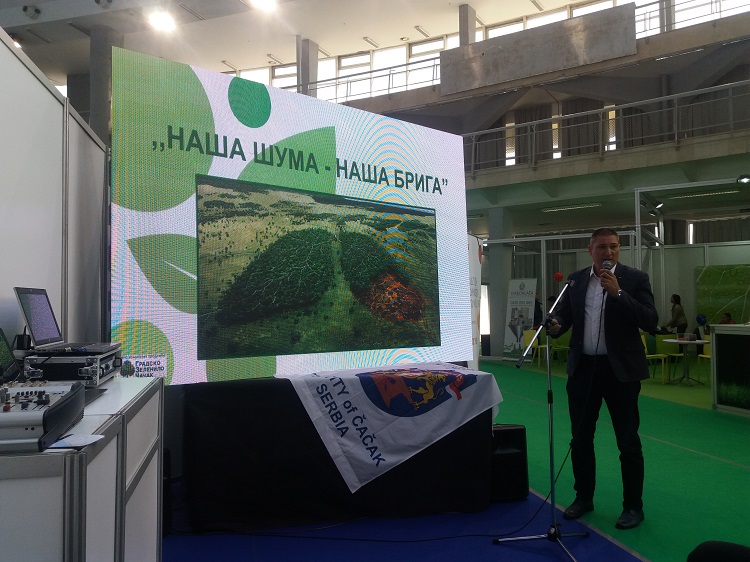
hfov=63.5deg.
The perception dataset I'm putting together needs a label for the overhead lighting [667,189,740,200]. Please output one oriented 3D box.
[{"bbox_3d":[7.898,-2.080,14.582,1.550,0.090,0.200,-2,-3,32],"label":"overhead lighting"}]

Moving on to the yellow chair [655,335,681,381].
[{"bbox_3d":[5.123,1.322,10.550,0.460,0.810,0.500,-1,-2,15],"label":"yellow chair"}]

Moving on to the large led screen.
[{"bbox_3d":[-0.497,-0.437,5.751,3.840,2.570,0.140,2,-6,-38],"label":"large led screen"}]

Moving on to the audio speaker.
[{"bbox_3d":[0.876,1.238,4.244,0.300,0.510,0.290,0,-2,-8],"label":"audio speaker"}]

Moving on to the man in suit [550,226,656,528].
[{"bbox_3d":[1.413,0.563,3.750,0.500,1.810,0.600,2,-3,-44],"label":"man in suit"}]

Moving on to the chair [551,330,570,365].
[{"bbox_3d":[4.028,1.437,13.100,0.460,0.810,0.500,-1,-2,15],"label":"chair"}]

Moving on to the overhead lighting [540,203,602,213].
[{"bbox_3d":[5.272,-1.962,16.232,1.550,0.090,0.200,-2,-3,32],"label":"overhead lighting"}]

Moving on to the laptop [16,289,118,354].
[{"bbox_3d":[-1.345,0.172,2.700,0.335,0.275,0.395,0,-2,-12],"label":"laptop"}]

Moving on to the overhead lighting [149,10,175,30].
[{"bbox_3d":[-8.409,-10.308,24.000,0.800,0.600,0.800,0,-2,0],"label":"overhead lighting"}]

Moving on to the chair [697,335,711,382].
[{"bbox_3d":[5.771,1.305,10.250,0.460,0.810,0.500,1,-3,-30],"label":"chair"}]

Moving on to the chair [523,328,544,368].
[{"bbox_3d":[3.408,1.429,12.800,0.500,0.810,0.460,1,-3,-38],"label":"chair"}]

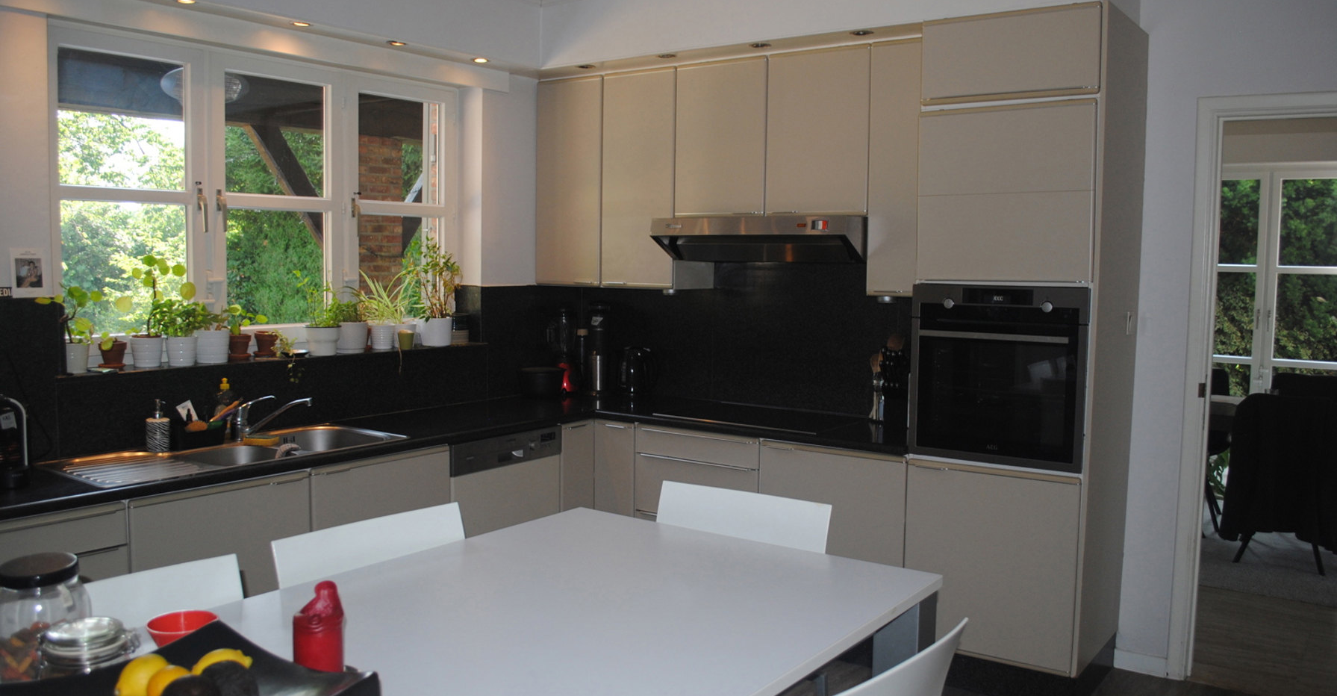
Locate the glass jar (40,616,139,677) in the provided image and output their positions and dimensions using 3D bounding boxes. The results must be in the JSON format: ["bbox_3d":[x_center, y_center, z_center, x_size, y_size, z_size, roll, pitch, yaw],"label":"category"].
[{"bbox_3d":[-0.945,0.515,1.634,0.140,0.115,0.120,1,5,-1],"label":"glass jar"}]

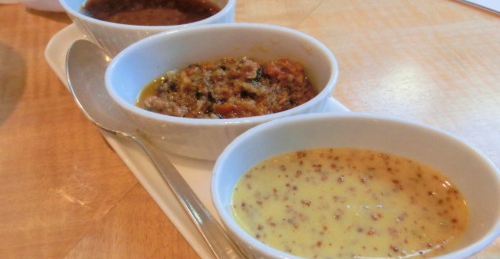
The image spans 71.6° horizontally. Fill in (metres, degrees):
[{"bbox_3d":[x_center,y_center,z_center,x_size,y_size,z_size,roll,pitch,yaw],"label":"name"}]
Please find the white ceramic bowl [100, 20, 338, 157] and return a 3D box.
[{"bbox_3d":[-0.013,-0.019,0.188,0.115,0.038,0.069,0,55,2],"label":"white ceramic bowl"}]

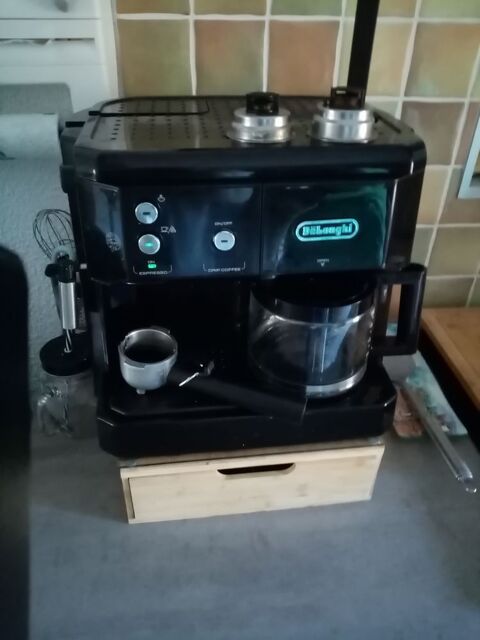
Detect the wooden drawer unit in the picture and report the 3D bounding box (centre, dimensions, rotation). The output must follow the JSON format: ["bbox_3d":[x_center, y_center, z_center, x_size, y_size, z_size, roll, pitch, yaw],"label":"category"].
[{"bbox_3d":[0.000,0.115,0.706,0.306,0.099,0.310,-3,33,-6],"label":"wooden drawer unit"}]

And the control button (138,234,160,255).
[{"bbox_3d":[-0.082,-0.069,0.437,0.020,0.020,0.006,-3,33,-6],"label":"control button"}]

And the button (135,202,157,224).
[{"bbox_3d":[-0.082,-0.093,0.421,0.020,0.020,0.006,-3,33,-6],"label":"button"}]

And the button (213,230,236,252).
[{"bbox_3d":[-0.014,-0.073,0.444,0.020,0.020,0.006,-3,33,-6],"label":"button"}]

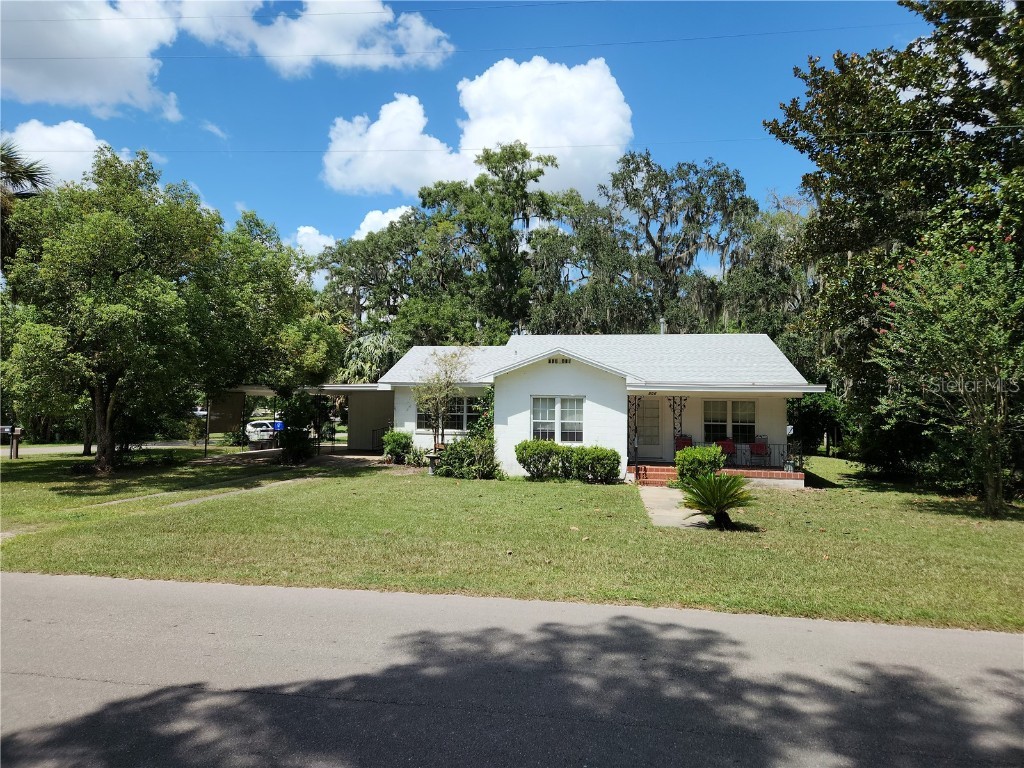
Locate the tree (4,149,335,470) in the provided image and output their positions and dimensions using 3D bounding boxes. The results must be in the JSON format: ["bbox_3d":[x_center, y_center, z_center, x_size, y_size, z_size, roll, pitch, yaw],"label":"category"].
[{"bbox_3d":[-9.142,-2.018,18.330,8.800,8.600,8.000,0,-3,7],"label":"tree"}]

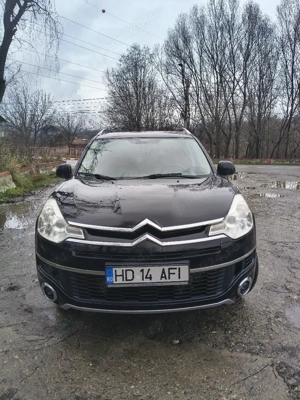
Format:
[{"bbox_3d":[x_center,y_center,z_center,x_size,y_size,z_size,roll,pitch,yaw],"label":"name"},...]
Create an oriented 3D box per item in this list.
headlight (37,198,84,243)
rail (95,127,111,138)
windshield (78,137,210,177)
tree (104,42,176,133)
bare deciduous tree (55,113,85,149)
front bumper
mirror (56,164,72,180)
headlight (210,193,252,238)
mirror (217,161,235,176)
[{"bbox_3d":[-0.664,0.157,2.217,0.410,0.280,0.500,-1,9,-1],"label":"headlight"},{"bbox_3d":[-0.675,-1.008,4.600,0.090,0.130,1.650,-1,9,-1],"label":"rail"},{"bbox_3d":[-0.050,-0.453,3.398,1.420,0.150,0.906,-1,39,-1],"label":"windshield"},{"bbox_3d":[-0.949,-9.687,30.000,7.000,11.684,7.000,-1,9,-1],"label":"tree"},{"bbox_3d":[-8.039,-6.741,30.000,3.200,3.995,3.200,-1,9,-1],"label":"bare deciduous tree"},{"bbox_3d":[-0.017,0.456,2.160,1.760,0.480,0.540,-1,9,-1],"label":"front bumper"},{"bbox_3d":[-0.952,-0.323,3.384,0.215,0.175,0.140,-1,9,-1],"label":"mirror"},{"bbox_3d":[0.616,0.129,2.230,0.410,0.280,0.500,-1,9,-1],"label":"headlight"},{"bbox_3d":[0.857,-0.362,3.404,0.215,0.175,0.140,-1,9,-1],"label":"mirror"}]

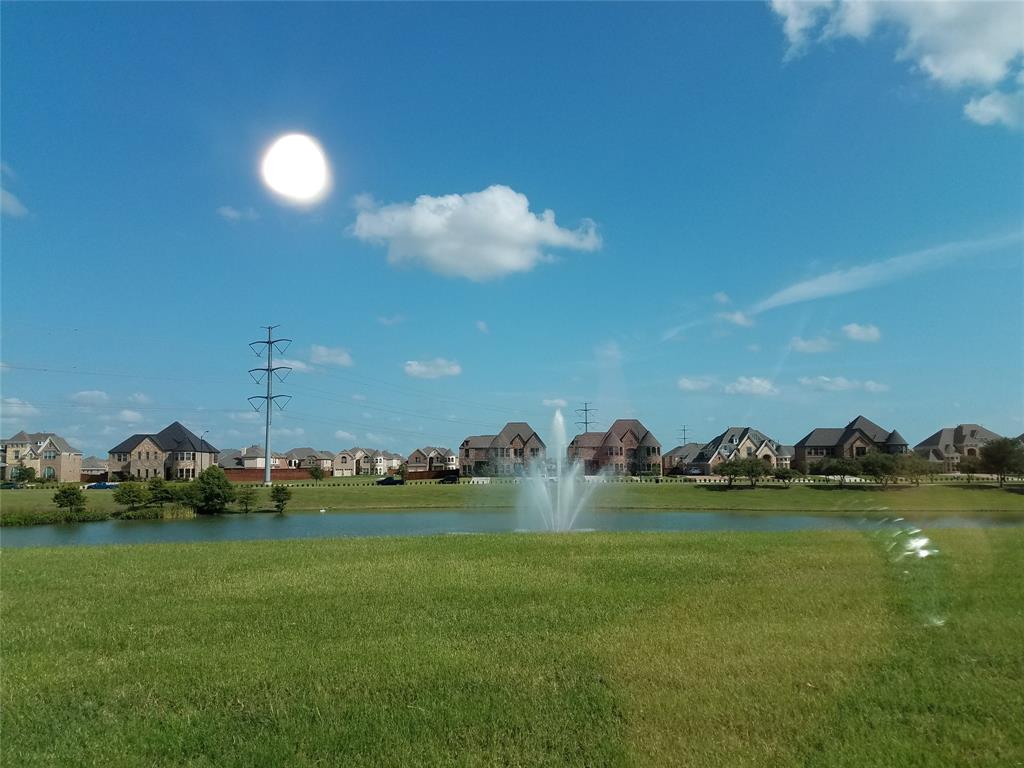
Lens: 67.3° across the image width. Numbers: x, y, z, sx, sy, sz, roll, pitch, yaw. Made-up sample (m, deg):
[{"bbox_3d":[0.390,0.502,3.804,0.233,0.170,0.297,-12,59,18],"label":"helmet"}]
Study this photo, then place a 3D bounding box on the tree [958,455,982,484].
[{"bbox_3d":[87.632,16.335,146.998,4.580,5.690,4.450,-1,-6,0],"label":"tree"}]

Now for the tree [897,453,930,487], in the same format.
[{"bbox_3d":[72.041,15.386,138.000,6.100,6.190,6.100,-1,-6,0],"label":"tree"}]

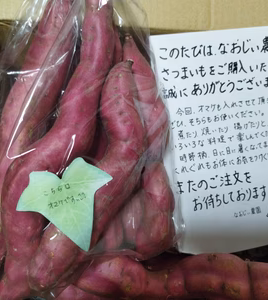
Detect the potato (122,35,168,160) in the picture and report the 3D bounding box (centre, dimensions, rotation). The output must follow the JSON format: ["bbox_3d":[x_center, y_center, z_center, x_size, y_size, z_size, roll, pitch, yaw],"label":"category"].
[{"bbox_3d":[0.011,-0.058,0.340,0.044,0.042,0.145,-12,79,-6],"label":"potato"}]

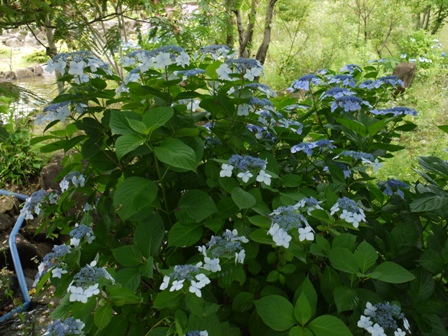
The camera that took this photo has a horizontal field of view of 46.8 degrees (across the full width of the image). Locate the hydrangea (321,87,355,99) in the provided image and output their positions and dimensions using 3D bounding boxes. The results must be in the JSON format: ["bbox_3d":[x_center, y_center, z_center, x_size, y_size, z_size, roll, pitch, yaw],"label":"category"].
[{"bbox_3d":[0.377,-0.251,1.720,0.110,0.042,0.100,0,17,0],"label":"hydrangea"}]

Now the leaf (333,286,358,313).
[{"bbox_3d":[0.312,0.338,1.330,0.065,0.070,0.020,3,-21,10],"label":"leaf"}]

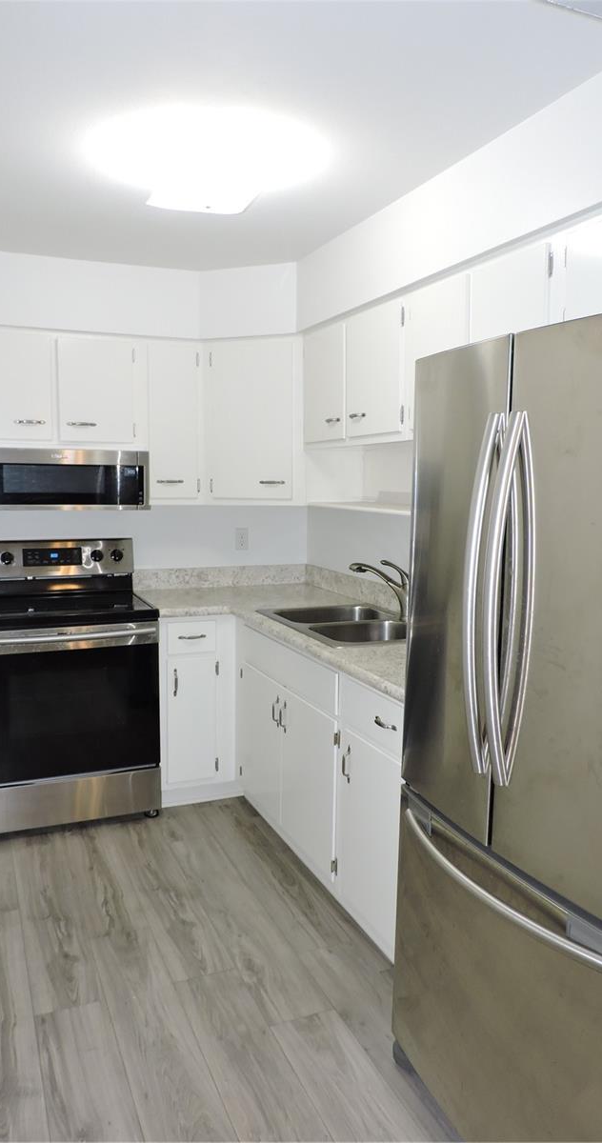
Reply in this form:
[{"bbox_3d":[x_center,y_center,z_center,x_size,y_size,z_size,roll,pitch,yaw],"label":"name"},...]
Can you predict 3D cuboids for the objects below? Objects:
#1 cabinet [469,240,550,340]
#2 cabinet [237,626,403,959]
[{"bbox_3d":[0.710,-0.637,2.247,0.371,0.472,0.355,-2,7,-23],"label":"cabinet"},{"bbox_3d":[0.284,0.715,3.042,0.633,0.868,1.620,-2,7,-23],"label":"cabinet"}]

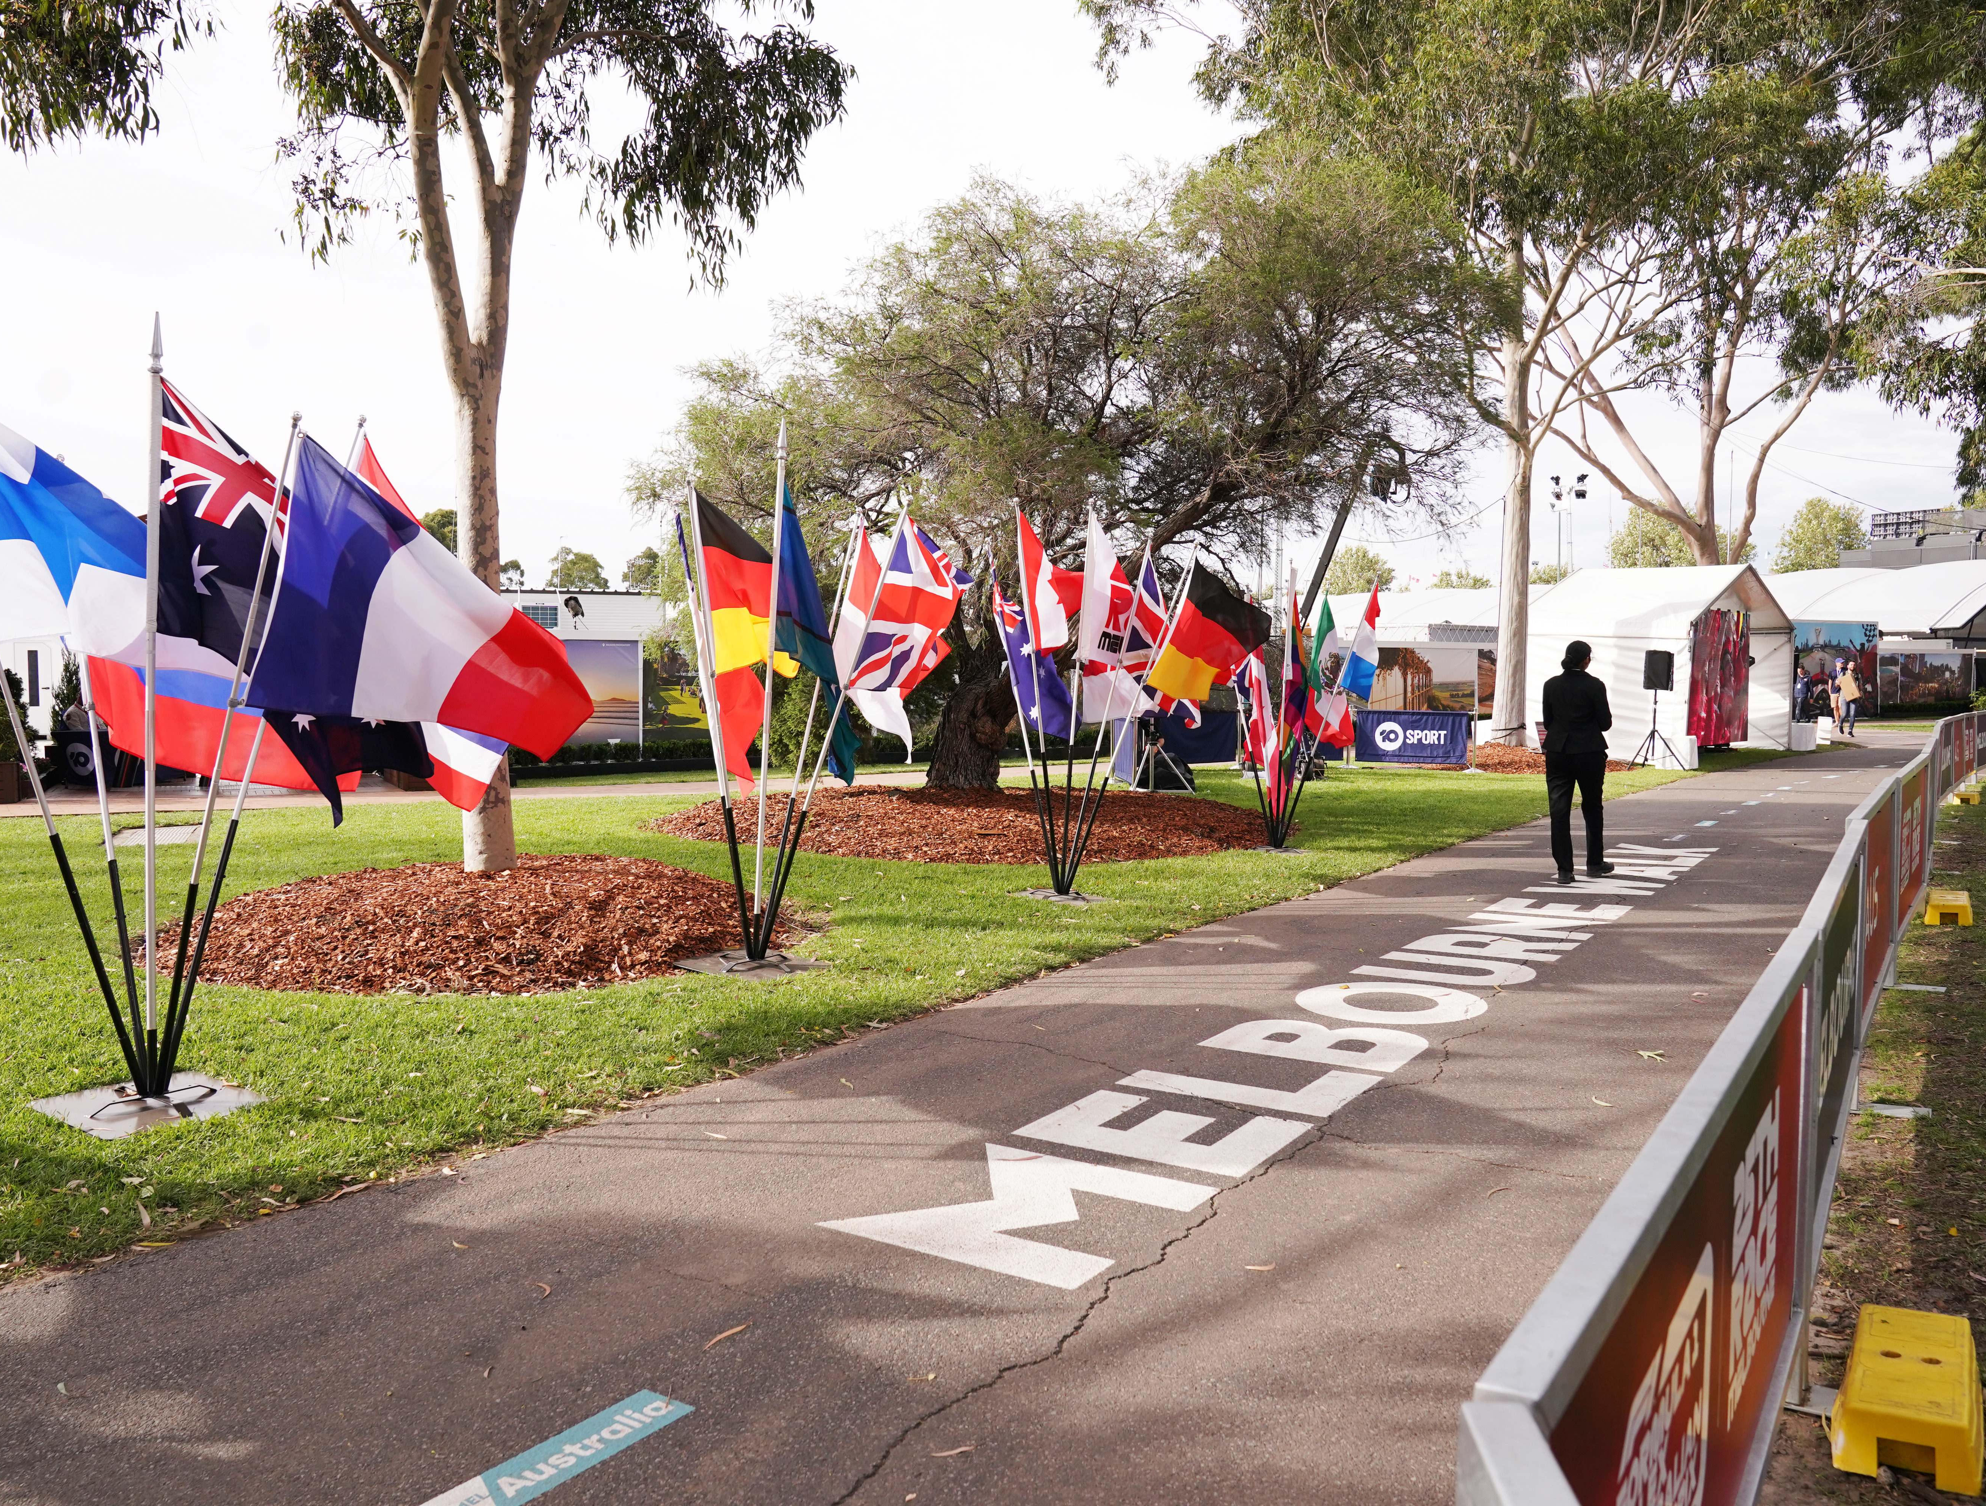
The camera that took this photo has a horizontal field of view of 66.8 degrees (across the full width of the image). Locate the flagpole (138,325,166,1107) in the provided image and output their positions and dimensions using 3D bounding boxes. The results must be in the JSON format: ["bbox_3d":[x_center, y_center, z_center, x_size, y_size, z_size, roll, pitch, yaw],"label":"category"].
[{"bbox_3d":[-2.877,-0.153,5.171,0.050,2.672,0.050,2,3,0],"label":"flagpole"}]

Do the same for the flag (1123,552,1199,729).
[{"bbox_3d":[1.164,-0.780,10.400,0.550,1.180,0.420,-1,3,-19],"label":"flag"}]

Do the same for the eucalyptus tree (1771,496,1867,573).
[{"bbox_3d":[43.860,-8.184,80.292,5.600,10.850,5.600,0,3,0],"label":"eucalyptus tree"}]

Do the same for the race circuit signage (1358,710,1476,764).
[{"bbox_3d":[6.370,-0.239,22.790,1.700,0.790,0.060,2,3,24],"label":"race circuit signage"}]

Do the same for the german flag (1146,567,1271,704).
[{"bbox_3d":[1.465,-0.810,10.310,0.350,0.970,1.330,2,4,28],"label":"german flag"}]

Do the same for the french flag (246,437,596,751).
[{"bbox_3d":[-1.960,-0.490,5.250,0.360,1.030,1.360,2,4,28],"label":"french flag"}]

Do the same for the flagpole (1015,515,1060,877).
[{"bbox_3d":[0.305,-0.356,9.884,0.035,2.570,0.035,-7,3,0],"label":"flagpole"}]

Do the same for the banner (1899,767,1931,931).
[{"bbox_3d":[4.941,0.451,8.051,0.040,0.680,2.300,2,4,34],"label":"banner"}]

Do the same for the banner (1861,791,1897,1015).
[{"bbox_3d":[3.590,0.587,6.085,0.040,0.690,2.250,2,4,34],"label":"banner"}]

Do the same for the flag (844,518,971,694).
[{"bbox_3d":[-0.409,-0.709,7.200,0.630,0.860,0.400,-1,3,-14],"label":"flag"}]

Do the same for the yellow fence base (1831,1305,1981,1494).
[{"bbox_3d":[1.820,1.255,2.980,0.230,0.125,0.580,2,4,32],"label":"yellow fence base"}]

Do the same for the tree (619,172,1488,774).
[{"bbox_3d":[0.614,-2.744,15.174,8.400,6.450,7.600,0,3,0],"label":"tree"}]

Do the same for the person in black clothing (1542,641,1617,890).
[{"bbox_3d":[4.195,0.049,10.749,0.470,1.690,0.360,3,4,38],"label":"person in black clothing"}]

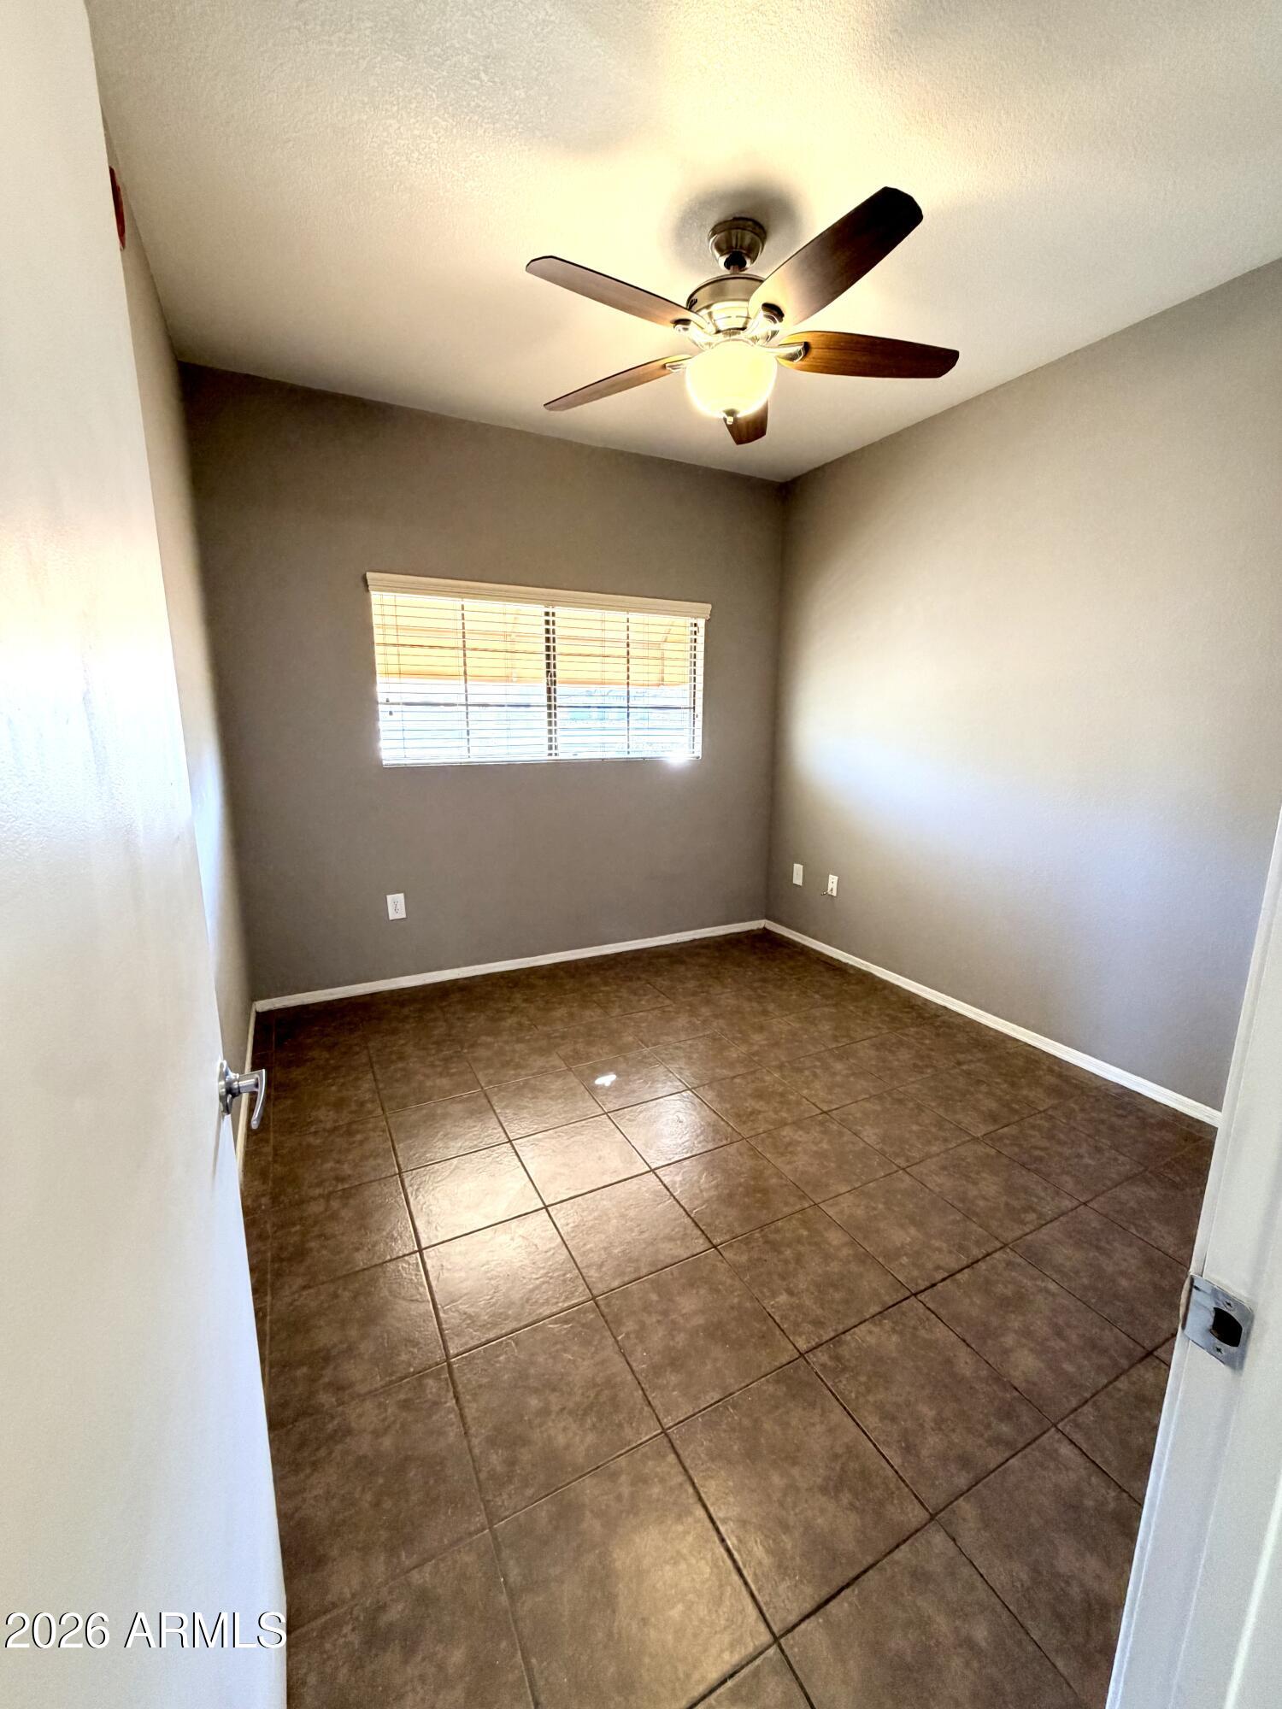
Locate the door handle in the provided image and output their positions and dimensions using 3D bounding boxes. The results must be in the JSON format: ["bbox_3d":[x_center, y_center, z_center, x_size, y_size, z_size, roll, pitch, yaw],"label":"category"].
[{"bbox_3d":[-0.480,0.295,0.832,0.056,0.070,0.147,-6,14,-27],"label":"door handle"}]

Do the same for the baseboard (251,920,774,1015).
[{"bbox_3d":[-0.490,0.569,3.793,2.857,0.057,0.014,-6,14,-26],"label":"baseboard"}]

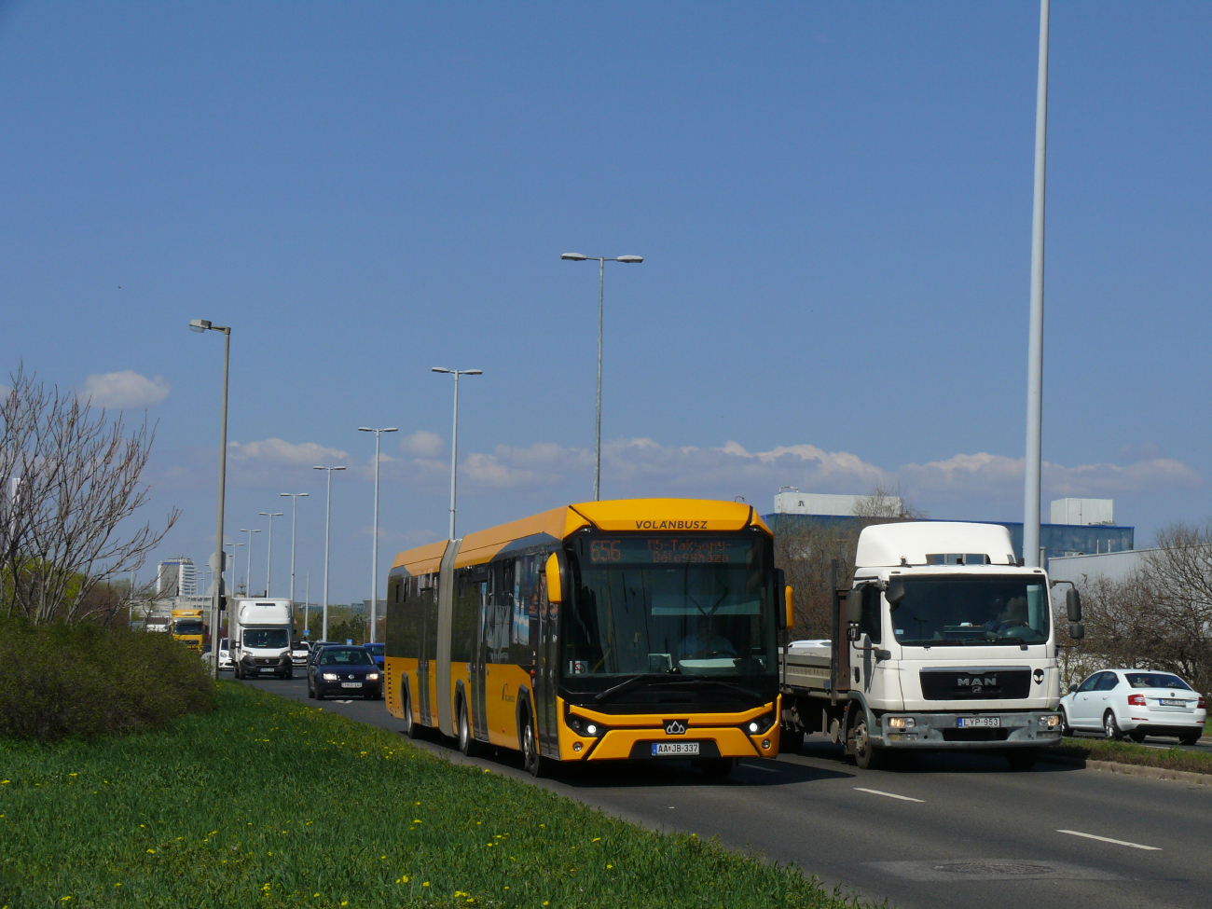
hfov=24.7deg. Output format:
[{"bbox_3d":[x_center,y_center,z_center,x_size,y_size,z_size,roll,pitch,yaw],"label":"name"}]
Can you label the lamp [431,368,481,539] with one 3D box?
[{"bbox_3d":[-5.884,2.632,106.573,1.950,12.000,0.320,2,-4,-10],"label":"lamp"}]

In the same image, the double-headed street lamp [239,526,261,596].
[{"bbox_3d":[-39.172,15.253,303.497,2.330,14.000,0.320,2,-4,-10],"label":"double-headed street lamp"}]

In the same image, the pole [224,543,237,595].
[{"bbox_3d":[-45.769,17.979,339.497,2.330,14.000,0.320,2,-4,-10],"label":"pole"}]

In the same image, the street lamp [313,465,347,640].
[{"bbox_3d":[-16.690,6.680,165.575,1.940,11.950,0.320,2,-4,-10],"label":"street lamp"}]

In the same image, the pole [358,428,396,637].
[{"bbox_3d":[-13.516,5.399,161.497,2.330,14.000,0.320,2,-4,-10],"label":"pole"}]

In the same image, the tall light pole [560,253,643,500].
[{"bbox_3d":[-0.218,0.505,75.570,2.250,12.100,0.320,2,-4,-10],"label":"tall light pole"}]

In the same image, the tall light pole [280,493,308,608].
[{"bbox_3d":[-23.380,9.000,205.937,2.050,12.100,0.300,2,-4,-10],"label":"tall light pole"}]

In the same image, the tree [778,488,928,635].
[{"bbox_3d":[9.627,5.318,110.269,5.200,8.238,5.000,2,-4,-10],"label":"tree"}]

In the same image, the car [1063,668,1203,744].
[{"bbox_3d":[10.930,5.240,57.500,1.814,1.460,4.670,3,-4,-11],"label":"car"}]

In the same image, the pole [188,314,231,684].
[{"bbox_3d":[-13.305,1.520,91.569,1.380,12.000,0.350,2,-4,-10],"label":"pole"}]

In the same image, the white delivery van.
[{"bbox_3d":[-13.300,7.140,106.800,2.170,3.040,6.600,2,-4,-10],"label":"white delivery van"}]

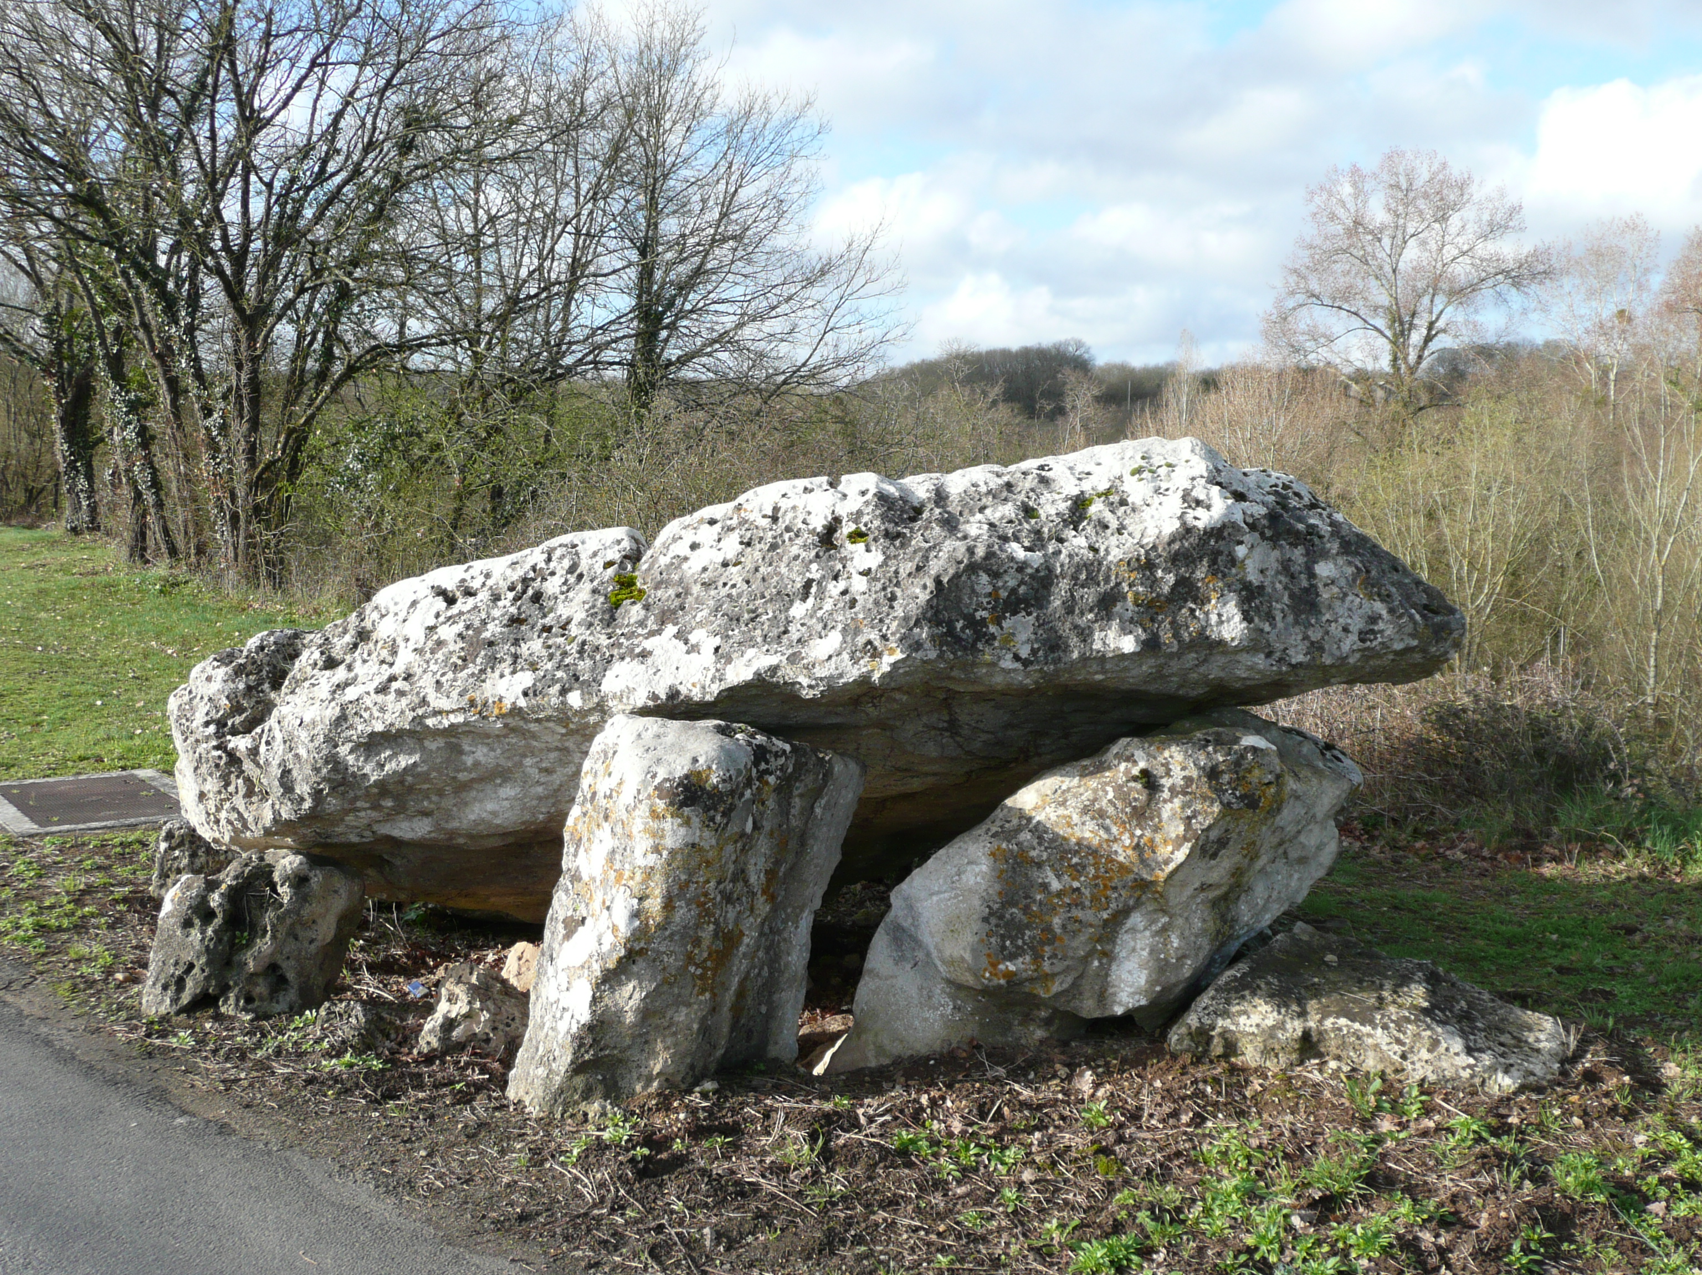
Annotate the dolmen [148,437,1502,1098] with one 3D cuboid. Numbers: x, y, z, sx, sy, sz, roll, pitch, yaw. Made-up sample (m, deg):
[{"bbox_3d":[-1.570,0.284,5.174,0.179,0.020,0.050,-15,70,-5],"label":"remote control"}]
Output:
[{"bbox_3d":[-0.100,0.232,5.502,3.850,1.600,2.400,0,6,0],"label":"dolmen"}]

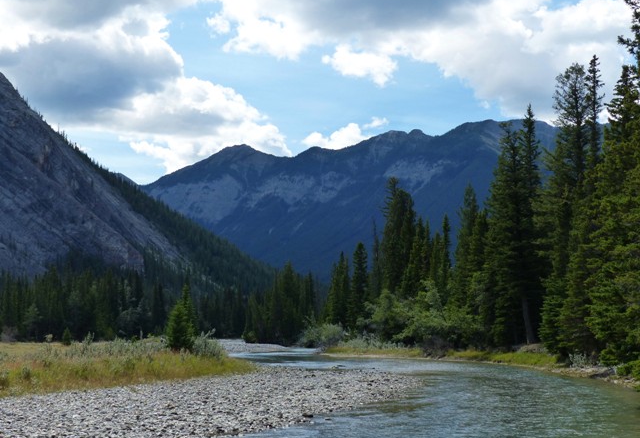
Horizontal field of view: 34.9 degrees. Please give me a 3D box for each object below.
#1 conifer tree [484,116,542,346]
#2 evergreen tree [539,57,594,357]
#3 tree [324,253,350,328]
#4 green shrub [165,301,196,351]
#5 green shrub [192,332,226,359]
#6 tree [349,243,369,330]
[{"bbox_3d":[12.232,0.735,64.285,3.850,14.540,3.850,0,-6,0],"label":"conifer tree"},{"bbox_3d":[13.373,-0.775,55.395,3.240,15.960,3.240,0,-6,0],"label":"evergreen tree"},{"bbox_3d":[1.803,7.608,104.784,2.810,8.120,2.810,0,-6,0],"label":"tree"},{"bbox_3d":[-7.230,5.594,52.704,1.660,2.630,1.660,0,-6,0],"label":"green shrub"},{"bbox_3d":[-5.285,6.049,48.633,1.630,1.330,1.630,0,-6,0],"label":"green shrub"},{"bbox_3d":[3.780,6.851,99.837,2.060,8.920,2.060,0,-6,0],"label":"tree"}]

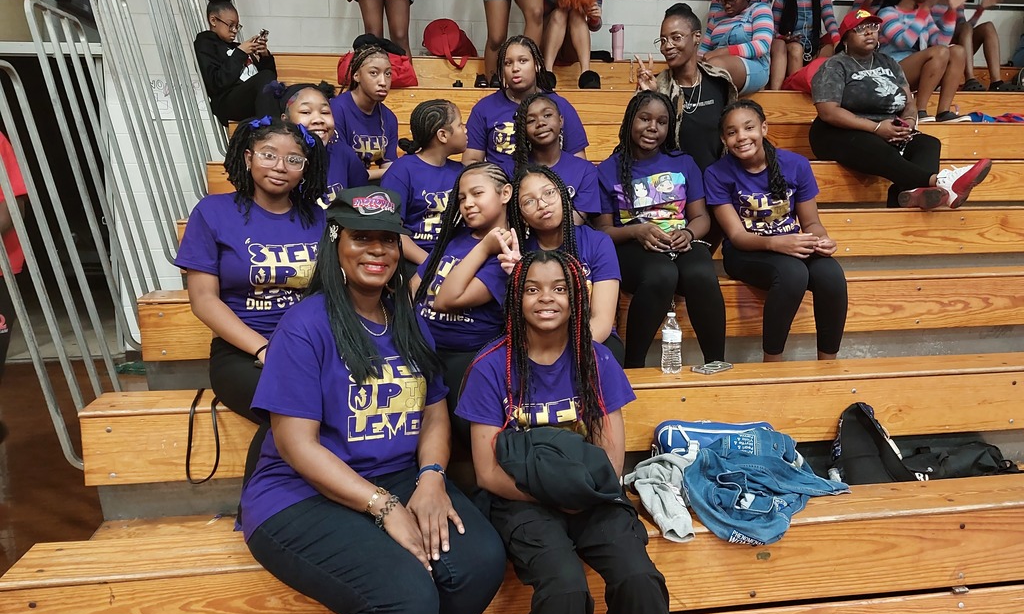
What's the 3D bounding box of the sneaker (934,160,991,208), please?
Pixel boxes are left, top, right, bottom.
[{"bbox_3d":[2.126,-0.583,3.770,0.150,0.285,0.110,42,14,36],"label":"sneaker"}]

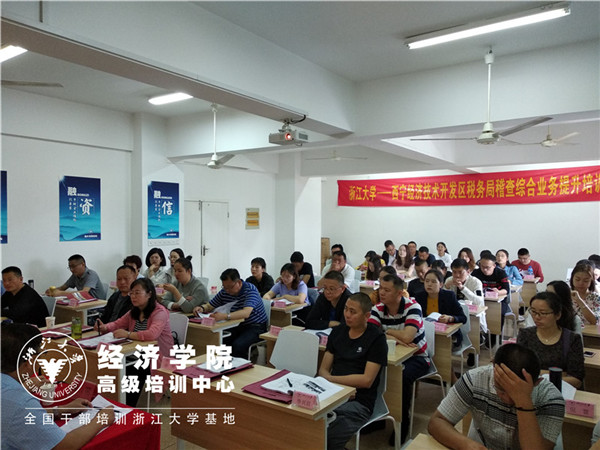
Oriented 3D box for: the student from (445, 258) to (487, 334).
[{"bbox_3d":[1.875,1.013,5.225,0.520,1.250,0.720,1,1,33],"label":"student"}]

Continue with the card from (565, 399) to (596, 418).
[{"bbox_3d":[1.333,0.865,2.139,0.120,0.072,0.050,1,1,35],"label":"card"}]

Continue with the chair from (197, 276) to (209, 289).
[{"bbox_3d":[-1.543,1.163,6.081,0.460,0.860,0.520,1,1,35],"label":"chair"}]

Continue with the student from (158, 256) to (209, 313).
[{"bbox_3d":[-1.256,1.025,4.946,0.500,1.220,0.720,1,1,40],"label":"student"}]

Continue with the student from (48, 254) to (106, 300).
[{"bbox_3d":[-2.695,0.999,5.574,0.550,1.250,0.800,1,1,34],"label":"student"}]

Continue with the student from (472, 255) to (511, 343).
[{"bbox_3d":[2.250,0.979,5.456,0.495,1.238,0.723,1,1,33],"label":"student"}]

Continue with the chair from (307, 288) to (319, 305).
[{"bbox_3d":[-0.074,1.238,5.546,0.480,0.830,0.540,1,1,35],"label":"chair"}]

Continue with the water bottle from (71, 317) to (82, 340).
[{"bbox_3d":[-1.807,0.826,3.655,0.085,0.183,0.085,1,2,35],"label":"water bottle"}]

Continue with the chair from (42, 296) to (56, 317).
[{"bbox_3d":[-2.743,1.185,4.505,0.460,0.860,0.520,1,1,35],"label":"chair"}]

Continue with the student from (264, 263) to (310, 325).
[{"bbox_3d":[-0.143,1.033,5.082,0.500,1.191,0.750,1,1,34],"label":"student"}]

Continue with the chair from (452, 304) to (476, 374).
[{"bbox_3d":[1.424,1.213,4.440,0.480,0.850,0.530,1,1,34],"label":"chair"}]

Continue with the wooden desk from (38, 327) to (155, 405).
[{"bbox_3d":[-1.718,1.292,3.723,1.155,0.750,0.424,1,2,35],"label":"wooden desk"}]

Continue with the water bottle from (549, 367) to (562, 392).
[{"bbox_3d":[1.335,0.834,2.350,0.072,0.185,0.072,1,1,34],"label":"water bottle"}]

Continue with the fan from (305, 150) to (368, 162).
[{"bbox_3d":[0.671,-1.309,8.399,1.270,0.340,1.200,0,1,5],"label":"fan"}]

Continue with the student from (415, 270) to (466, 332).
[{"bbox_3d":[1.258,1.039,4.245,0.520,1.206,0.750,1,1,34],"label":"student"}]

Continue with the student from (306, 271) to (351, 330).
[{"bbox_3d":[0.301,1.030,3.961,0.520,1.250,0.720,1,1,35],"label":"student"}]

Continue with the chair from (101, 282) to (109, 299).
[{"bbox_3d":[-2.862,1.231,6.086,0.480,0.830,0.540,1,1,35],"label":"chair"}]

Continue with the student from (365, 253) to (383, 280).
[{"bbox_3d":[1.127,1.020,6.804,0.480,1.180,0.700,1,1,33],"label":"student"}]

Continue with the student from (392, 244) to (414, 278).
[{"bbox_3d":[1.631,0.959,7.240,0.480,1.256,0.750,1,1,34],"label":"student"}]

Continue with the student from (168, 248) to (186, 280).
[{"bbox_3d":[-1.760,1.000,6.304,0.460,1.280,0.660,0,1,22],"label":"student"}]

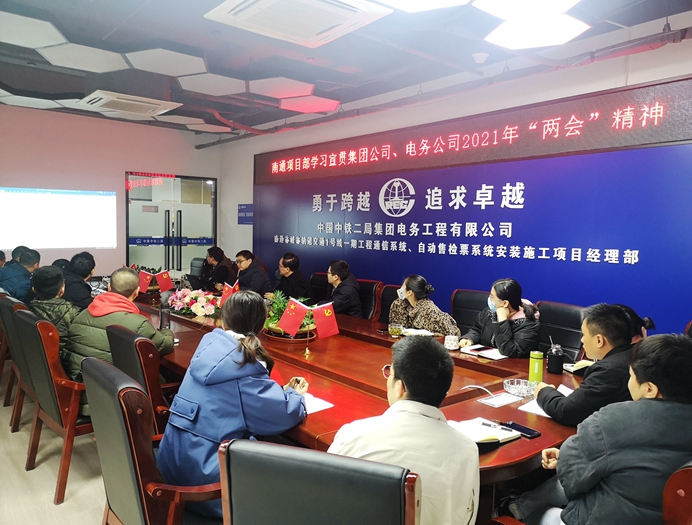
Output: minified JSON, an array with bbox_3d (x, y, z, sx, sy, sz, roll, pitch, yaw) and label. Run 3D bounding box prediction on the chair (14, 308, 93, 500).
[{"bbox_3d":[-1.631,0.804,3.377,0.640,1.060,0.610,-2,5,-41],"label":"chair"}]

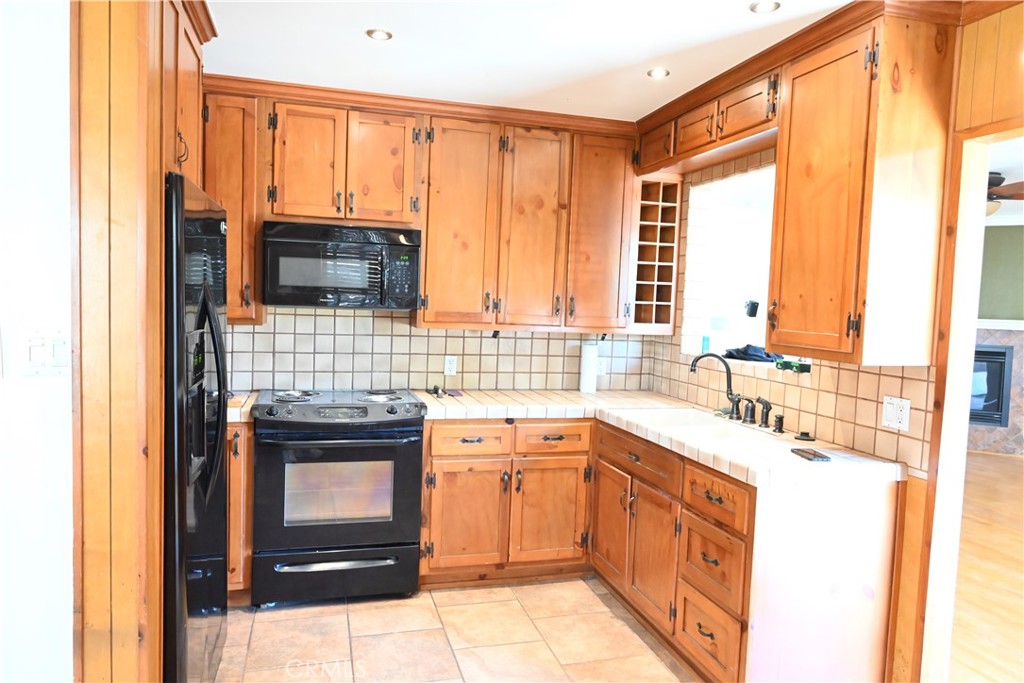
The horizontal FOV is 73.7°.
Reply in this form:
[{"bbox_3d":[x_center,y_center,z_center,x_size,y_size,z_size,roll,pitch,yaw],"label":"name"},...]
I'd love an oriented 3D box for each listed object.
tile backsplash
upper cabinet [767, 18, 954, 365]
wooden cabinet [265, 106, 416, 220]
[{"bbox_3d":[-0.327,0.056,4.020,2.533,0.462,0.011,1,4,-16],"label":"tile backsplash"},{"bbox_3d":[1.212,-0.487,2.451,0.292,1.103,0.504,1,4,-15],"label":"upper cabinet"},{"bbox_3d":[-0.867,-0.891,3.519,0.715,0.535,0.310,1,4,-15],"label":"wooden cabinet"}]

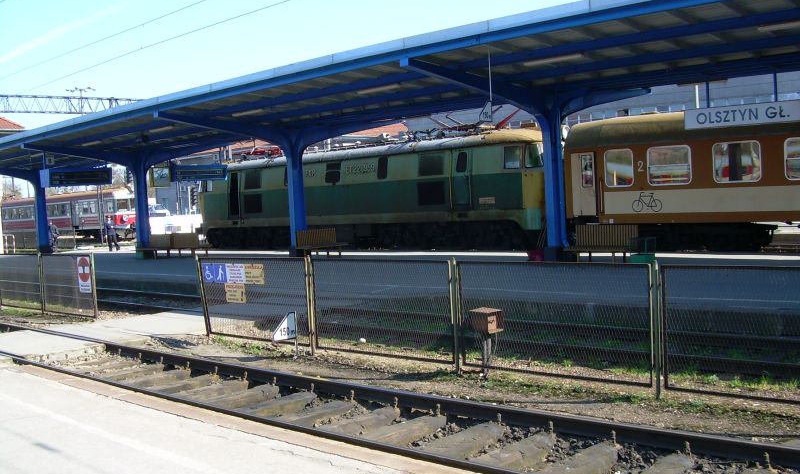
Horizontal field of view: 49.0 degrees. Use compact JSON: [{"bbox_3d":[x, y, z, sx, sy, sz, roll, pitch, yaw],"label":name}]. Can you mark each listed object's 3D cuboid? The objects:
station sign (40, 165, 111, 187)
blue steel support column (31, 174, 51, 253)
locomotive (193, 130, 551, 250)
[{"bbox_3d":[-10.970,-2.030,29.800,0.550,0.570,2.350,-1,3,44],"label":"station sign"},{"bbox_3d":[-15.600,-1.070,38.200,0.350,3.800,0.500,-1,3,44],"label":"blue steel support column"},{"bbox_3d":[-1.400,-1.450,33.000,19.000,4.250,3.000,-1,3,43],"label":"locomotive"}]

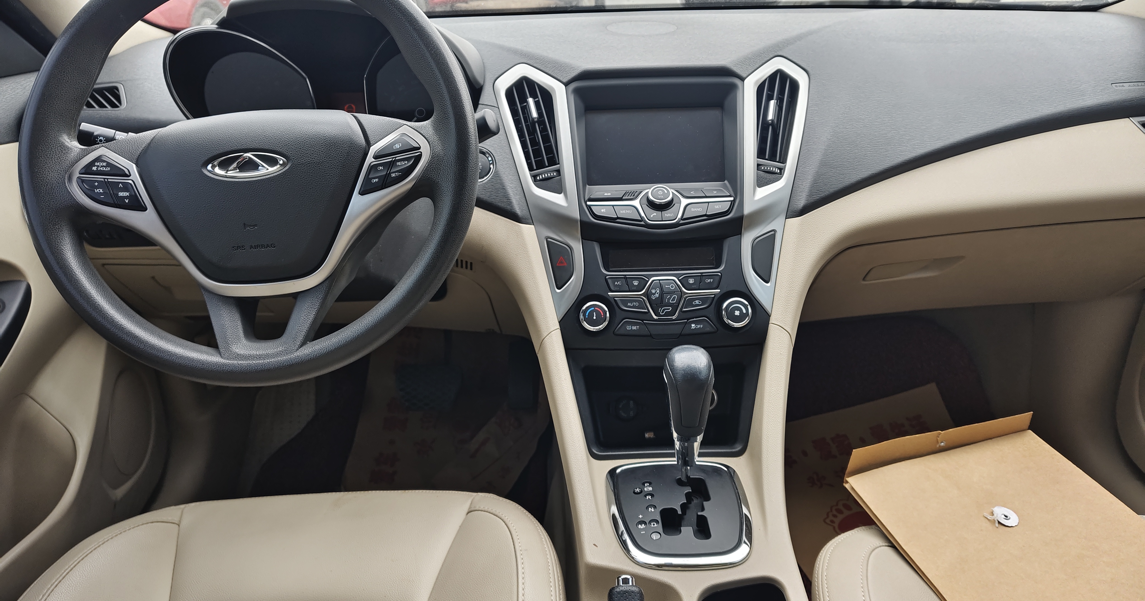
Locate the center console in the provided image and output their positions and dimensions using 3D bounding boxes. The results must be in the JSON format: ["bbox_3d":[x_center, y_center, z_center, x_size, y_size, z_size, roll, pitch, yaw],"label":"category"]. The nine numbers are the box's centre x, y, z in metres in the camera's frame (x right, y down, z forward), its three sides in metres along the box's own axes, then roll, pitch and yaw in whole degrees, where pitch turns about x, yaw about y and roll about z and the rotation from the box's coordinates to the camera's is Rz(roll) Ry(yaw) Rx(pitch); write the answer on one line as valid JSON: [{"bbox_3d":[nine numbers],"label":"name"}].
[{"bbox_3d":[0.094,-0.013,0.772,0.350,0.400,0.420,-1,26,0],"label":"center console"}]

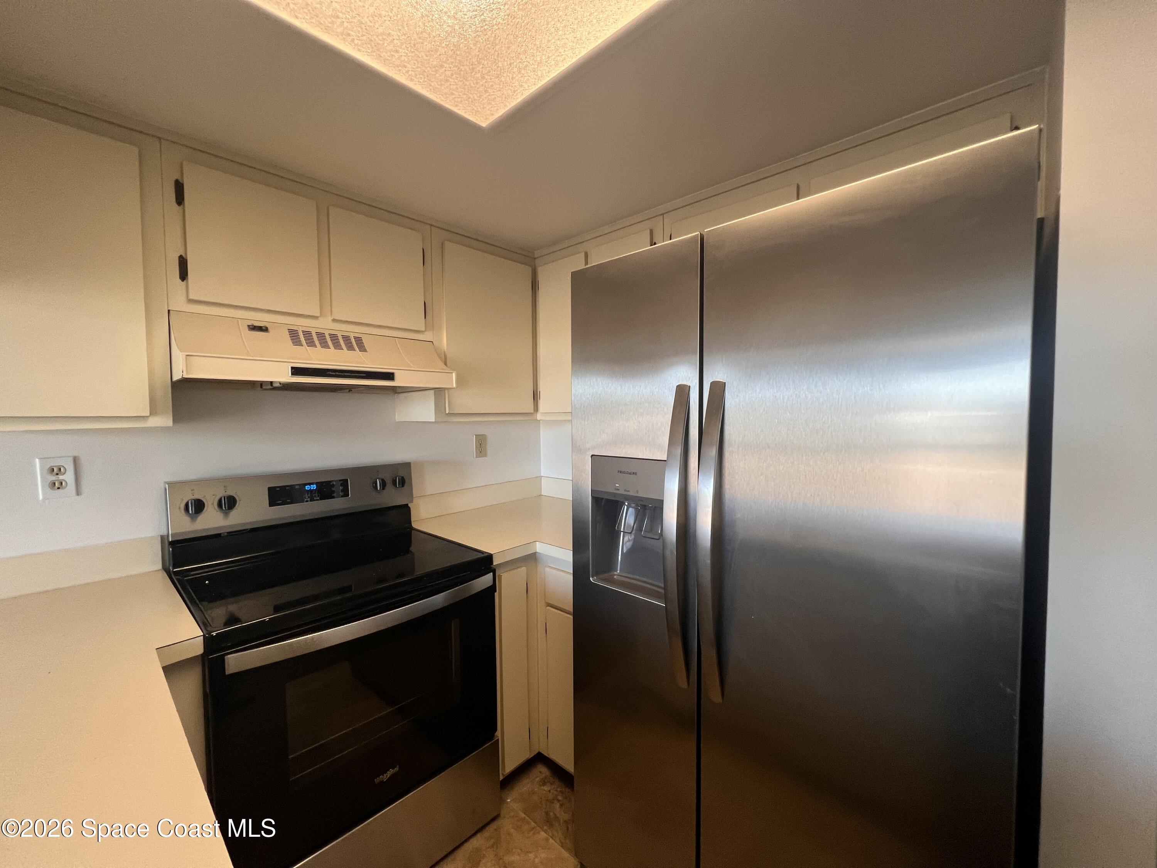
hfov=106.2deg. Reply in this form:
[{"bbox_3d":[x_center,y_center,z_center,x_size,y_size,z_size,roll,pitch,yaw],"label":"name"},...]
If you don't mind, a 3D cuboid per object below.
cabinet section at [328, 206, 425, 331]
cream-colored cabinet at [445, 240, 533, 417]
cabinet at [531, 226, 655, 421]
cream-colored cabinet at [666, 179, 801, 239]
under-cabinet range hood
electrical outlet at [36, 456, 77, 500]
[{"bbox_3d":[-0.827,-0.568,1.652,0.350,0.366,0.325,2,3,42],"label":"cabinet section"},{"bbox_3d":[-0.502,-0.435,2.014,0.350,0.680,0.463,2,3,42],"label":"cream-colored cabinet"},{"bbox_3d":[0.164,-0.445,1.985,0.685,0.747,0.350,2,3,42],"label":"cabinet"},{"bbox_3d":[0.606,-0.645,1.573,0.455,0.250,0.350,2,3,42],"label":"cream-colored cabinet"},{"bbox_3d":[-0.897,-0.254,1.497,0.468,0.177,0.759,2,3,42],"label":"under-cabinet range hood"},{"bbox_3d":[-1.465,0.124,1.223,0.010,0.114,0.069,2,3,42],"label":"electrical outlet"}]

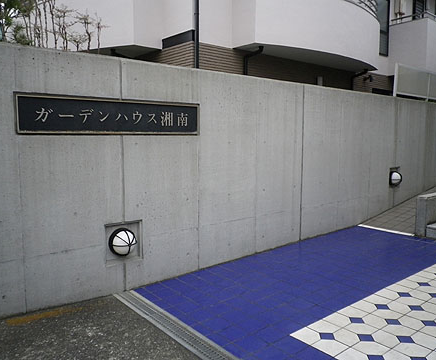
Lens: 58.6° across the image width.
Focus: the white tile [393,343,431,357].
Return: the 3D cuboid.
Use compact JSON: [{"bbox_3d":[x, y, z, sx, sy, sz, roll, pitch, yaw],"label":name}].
[{"bbox_3d":[1.362,1.196,2.722,0.195,0.012,0.195,-6,8,-38],"label":"white tile"}]

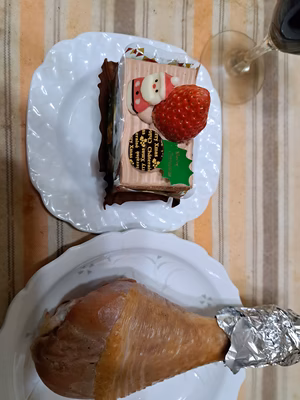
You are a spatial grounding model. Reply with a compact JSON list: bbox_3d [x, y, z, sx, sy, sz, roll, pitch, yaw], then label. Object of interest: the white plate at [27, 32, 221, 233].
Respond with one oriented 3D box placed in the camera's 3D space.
[{"bbox_3d":[-0.016,-0.055,0.247,0.168,0.021,0.168,0,91,-15],"label":"white plate"}]

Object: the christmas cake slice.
[{"bbox_3d":[0.002,-0.057,0.217,0.072,0.073,0.118,2,91,-15],"label":"christmas cake slice"}]

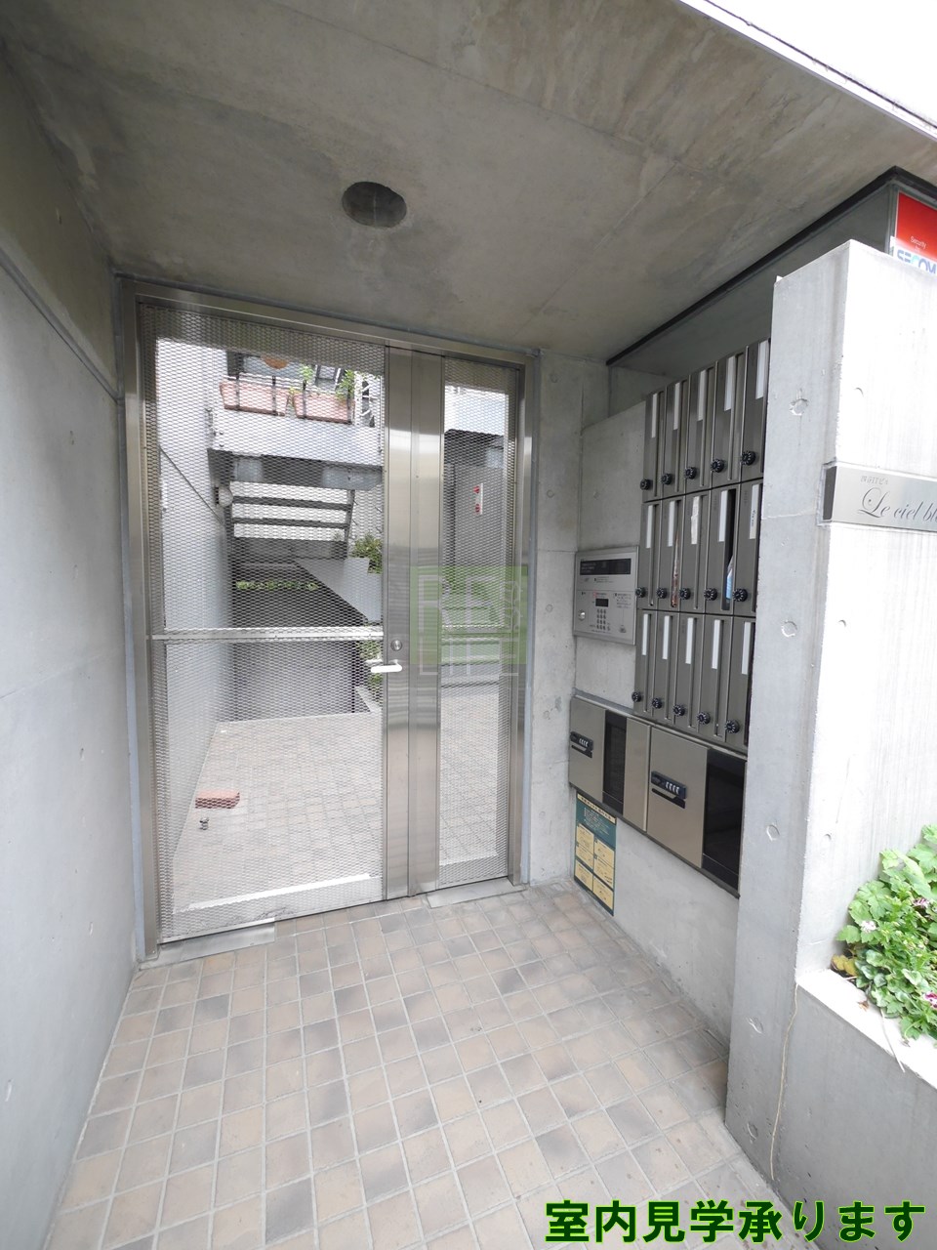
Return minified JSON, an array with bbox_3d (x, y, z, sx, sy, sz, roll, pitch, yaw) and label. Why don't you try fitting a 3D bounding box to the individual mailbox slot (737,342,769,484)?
[{"bbox_3d":[0.855,-0.589,1.404,0.120,0.373,0.103,-1,5,-22],"label":"individual mailbox slot"}]

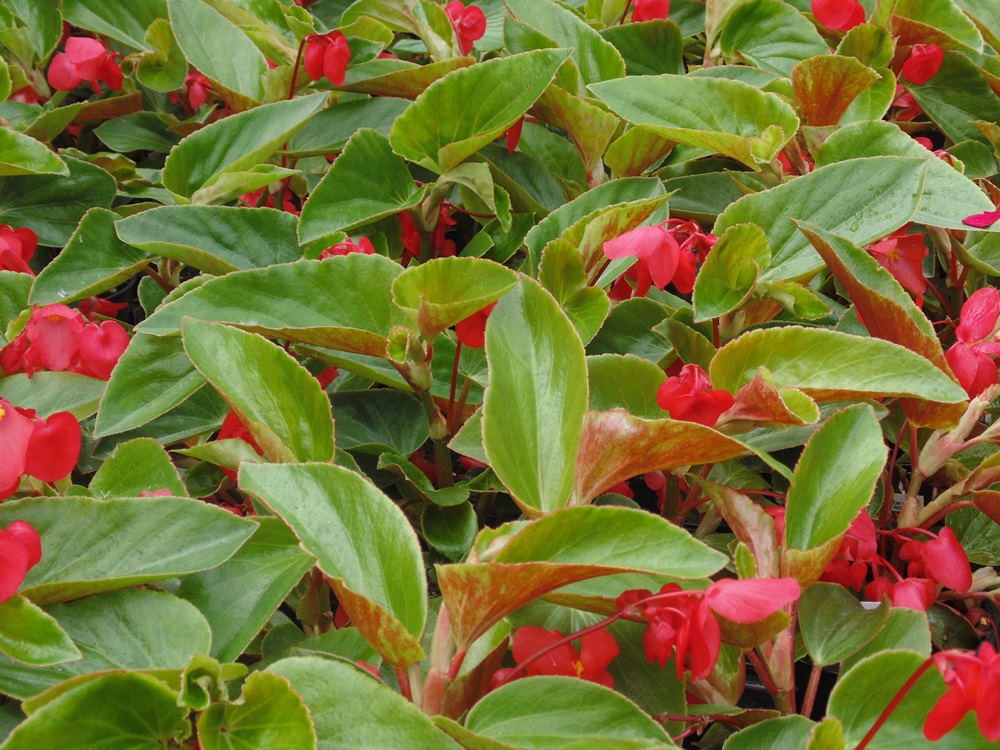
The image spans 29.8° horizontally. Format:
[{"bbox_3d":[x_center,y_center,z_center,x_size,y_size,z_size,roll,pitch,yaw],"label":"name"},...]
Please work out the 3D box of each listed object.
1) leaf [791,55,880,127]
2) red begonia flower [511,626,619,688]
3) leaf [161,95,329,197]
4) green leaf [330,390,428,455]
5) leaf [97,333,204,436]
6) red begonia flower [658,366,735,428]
[{"bbox_3d":[0.202,-0.171,1.135,0.054,0.046,0.027,0,35,0],"label":"leaf"},{"bbox_3d":[0.027,0.120,0.790,0.045,0.035,0.025,0,35,0],"label":"red begonia flower"},{"bbox_3d":[-0.165,-0.145,1.200,0.110,0.028,0.050,-36,42,1],"label":"leaf"},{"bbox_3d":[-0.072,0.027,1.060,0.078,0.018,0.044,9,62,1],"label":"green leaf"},{"bbox_3d":[-0.186,0.004,1.030,0.095,0.022,0.054,-31,40,-18],"label":"leaf"},{"bbox_3d":[0.104,0.011,1.000,0.041,0.028,0.032,0,36,0],"label":"red begonia flower"}]

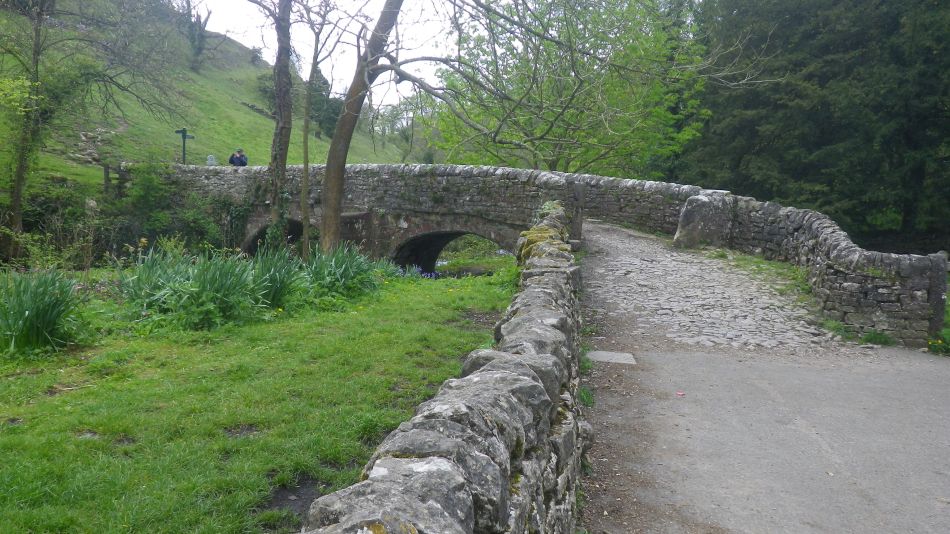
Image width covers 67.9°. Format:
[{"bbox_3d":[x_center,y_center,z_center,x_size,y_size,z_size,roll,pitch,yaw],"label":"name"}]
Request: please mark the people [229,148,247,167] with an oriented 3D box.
[{"bbox_3d":[-7.064,-2.691,21.045,0.550,1.720,0.400,0,3,-6],"label":"people"}]

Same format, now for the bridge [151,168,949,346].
[{"bbox_3d":[-0.140,-0.971,16.622,18.600,3.450,4.000,2,3,31],"label":"bridge"}]

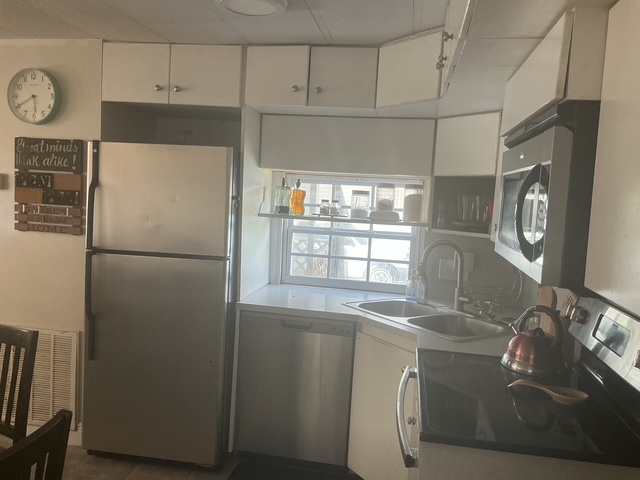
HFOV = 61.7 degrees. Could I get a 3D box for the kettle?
[{"bbox_3d":[0.765,0.348,1.911,0.213,0.223,0.218,-1,6,-39],"label":"kettle"}]

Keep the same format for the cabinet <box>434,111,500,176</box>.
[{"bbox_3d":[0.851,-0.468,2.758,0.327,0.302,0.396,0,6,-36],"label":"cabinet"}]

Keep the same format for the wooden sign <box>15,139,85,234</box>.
[{"bbox_3d":[-1.459,-0.289,2.892,0.395,0.503,0.025,4,5,9],"label":"wooden sign"}]

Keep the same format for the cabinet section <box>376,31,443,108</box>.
[{"bbox_3d":[0.513,-0.747,2.455,0.300,0.285,0.415,-1,7,-34],"label":"cabinet section"}]

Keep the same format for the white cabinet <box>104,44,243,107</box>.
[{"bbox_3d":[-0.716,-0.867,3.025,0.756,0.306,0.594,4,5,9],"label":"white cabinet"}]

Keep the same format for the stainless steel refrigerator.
[{"bbox_3d":[-0.778,0.331,3.040,0.754,1.669,0.743,4,5,9],"label":"stainless steel refrigerator"}]

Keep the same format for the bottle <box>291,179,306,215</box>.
[{"bbox_3d":[-0.124,-0.251,3.129,0.080,0.209,0.070,4,5,9],"label":"bottle"}]

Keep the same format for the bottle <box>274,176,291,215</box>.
[{"bbox_3d":[-0.212,-0.258,3.117,0.084,0.210,0.069,4,5,9],"label":"bottle"}]

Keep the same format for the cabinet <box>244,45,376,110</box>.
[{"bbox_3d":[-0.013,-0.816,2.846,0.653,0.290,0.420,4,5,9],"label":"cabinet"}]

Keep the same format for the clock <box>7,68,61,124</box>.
[{"bbox_3d":[-1.515,-0.757,2.853,0.287,0.287,0.050,4,5,9],"label":"clock"}]

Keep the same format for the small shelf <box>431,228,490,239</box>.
[{"bbox_3d":[0.819,-0.032,2.780,0.297,0.024,0.396,0,6,-36],"label":"small shelf"}]

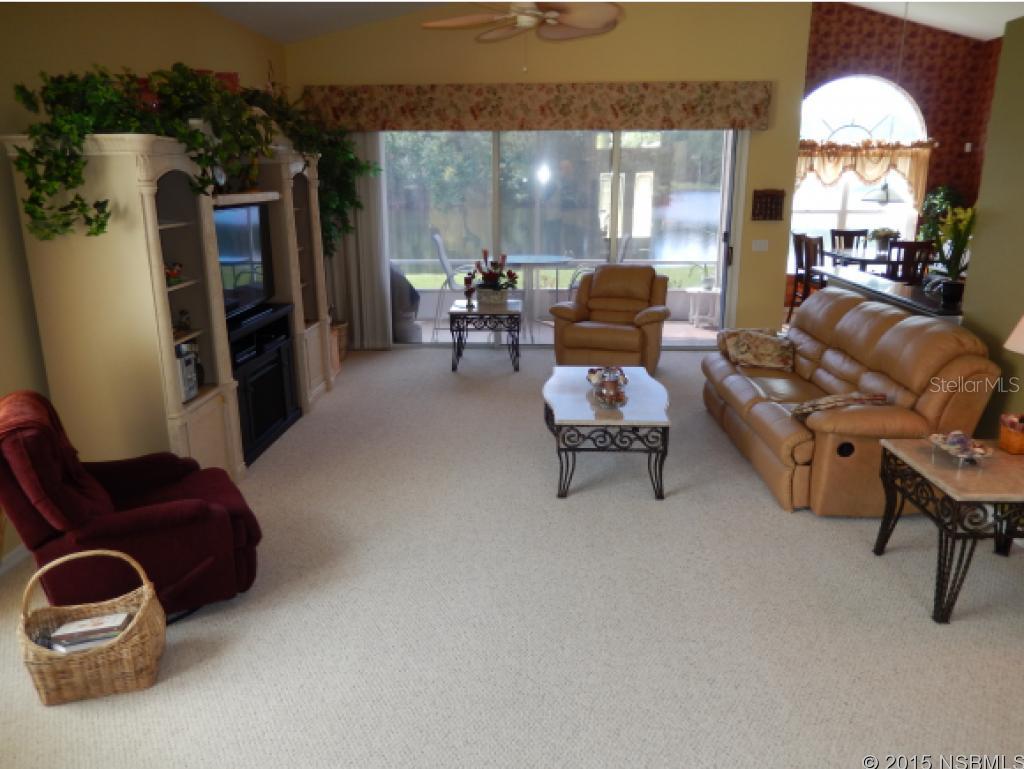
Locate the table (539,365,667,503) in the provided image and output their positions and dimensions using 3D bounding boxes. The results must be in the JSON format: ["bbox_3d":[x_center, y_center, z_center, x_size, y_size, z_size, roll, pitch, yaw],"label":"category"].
[{"bbox_3d":[0.580,0.250,4.672,0.765,0.430,1.256,1,16,3],"label":"table"}]

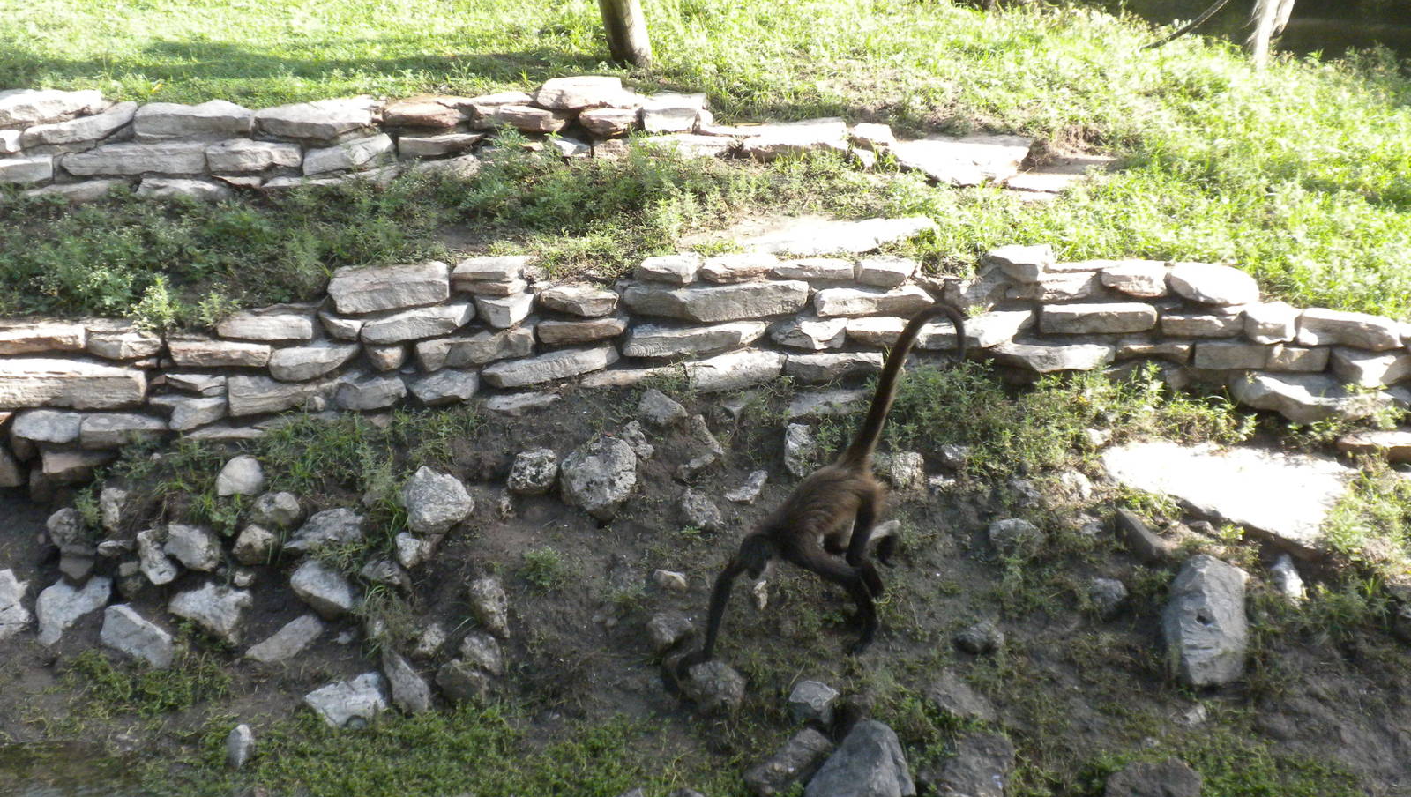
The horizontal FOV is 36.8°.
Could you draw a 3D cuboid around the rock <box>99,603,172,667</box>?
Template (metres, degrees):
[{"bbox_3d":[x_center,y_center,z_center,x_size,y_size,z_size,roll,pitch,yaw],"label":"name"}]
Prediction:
[{"bbox_3d":[-1.863,0.779,6.950,0.265,0.110,0.130,30,50,29],"label":"rock"}]

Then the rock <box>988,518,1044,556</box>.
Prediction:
[{"bbox_3d":[1.038,0.466,7.090,0.185,0.115,0.140,0,32,0],"label":"rock"}]

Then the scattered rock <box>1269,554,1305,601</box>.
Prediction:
[{"bbox_3d":[1.919,0.590,6.980,0.080,0.075,0.170,-18,54,-13],"label":"scattered rock"}]

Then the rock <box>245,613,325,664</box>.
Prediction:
[{"bbox_3d":[-1.383,0.788,6.970,0.275,0.075,0.105,-28,49,-28],"label":"rock"}]

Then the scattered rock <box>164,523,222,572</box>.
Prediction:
[{"bbox_3d":[-1.612,0.468,6.666,0.184,0.148,0.156,0,18,0],"label":"scattered rock"}]

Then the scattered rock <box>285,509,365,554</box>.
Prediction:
[{"bbox_3d":[-1.297,0.456,7.220,0.265,0.125,0.170,-8,33,-13],"label":"scattered rock"}]

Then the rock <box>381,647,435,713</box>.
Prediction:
[{"bbox_3d":[-0.960,0.910,6.850,0.105,0.100,0.250,-17,51,-14],"label":"rock"}]

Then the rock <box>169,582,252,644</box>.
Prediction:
[{"bbox_3d":[-1.410,0.612,6.038,0.236,0.164,0.154,0,18,0],"label":"rock"}]

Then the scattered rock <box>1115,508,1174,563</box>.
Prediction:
[{"bbox_3d":[1.334,0.417,6.446,0.178,0.159,0.142,0,18,0],"label":"scattered rock"}]

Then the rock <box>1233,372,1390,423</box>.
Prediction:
[{"bbox_3d":[2.112,0.002,7.389,0.550,0.102,0.281,6,21,16],"label":"rock"}]

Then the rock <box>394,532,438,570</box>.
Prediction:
[{"bbox_3d":[-0.973,0.512,7.129,0.138,0.092,0.127,-3,20,-8],"label":"rock"}]

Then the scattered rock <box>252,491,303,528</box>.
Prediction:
[{"bbox_3d":[-1.480,0.384,7.314,0.175,0.082,0.143,-4,20,-12],"label":"scattered rock"}]

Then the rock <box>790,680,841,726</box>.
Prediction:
[{"bbox_3d":[0.294,0.826,5.736,0.137,0.116,0.113,0,18,0],"label":"rock"}]

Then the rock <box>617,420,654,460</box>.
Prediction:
[{"bbox_3d":[-0.240,0.145,7.320,0.123,0.116,0.113,-1,20,-2],"label":"rock"}]

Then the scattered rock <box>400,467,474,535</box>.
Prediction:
[{"bbox_3d":[-0.915,0.351,7.252,0.244,0.182,0.212,-3,20,-7],"label":"scattered rock"}]

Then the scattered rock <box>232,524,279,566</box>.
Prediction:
[{"bbox_3d":[-1.317,0.429,6.200,0.135,0.115,0.111,0,18,0],"label":"scattered rock"}]

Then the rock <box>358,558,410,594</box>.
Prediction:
[{"bbox_3d":[-1.076,0.593,7.100,0.170,0.090,0.110,22,42,26],"label":"rock"}]

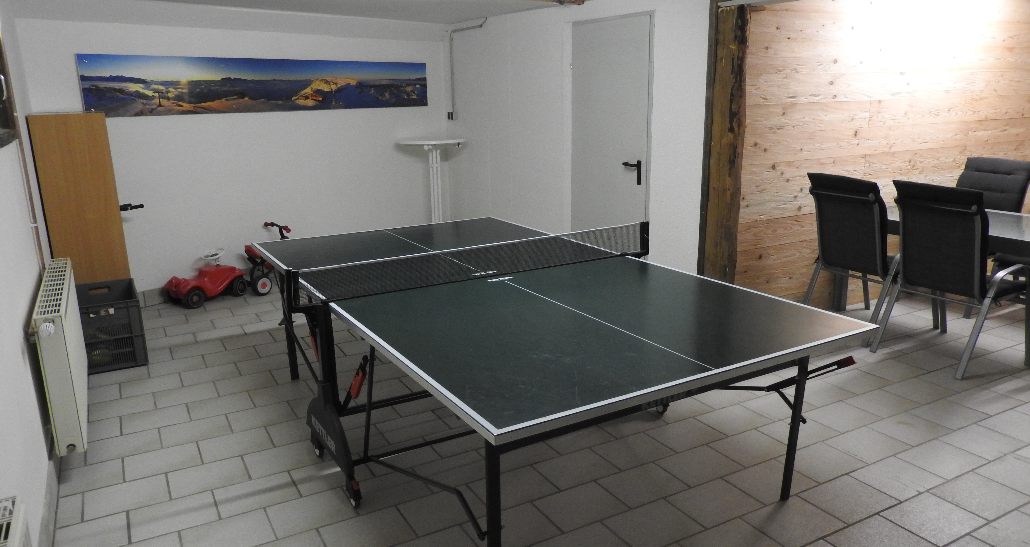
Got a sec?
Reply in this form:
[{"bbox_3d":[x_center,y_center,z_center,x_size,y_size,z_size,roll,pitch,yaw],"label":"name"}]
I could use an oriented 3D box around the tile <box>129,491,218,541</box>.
[{"bbox_3d":[-1.297,0.926,2.716,0.297,0.012,0.234,-8,16,-28],"label":"tile"}]

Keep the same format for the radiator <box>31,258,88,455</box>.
[{"bbox_3d":[-2.143,0.335,3.410,0.095,0.594,1.217,-8,16,-28],"label":"radiator"}]

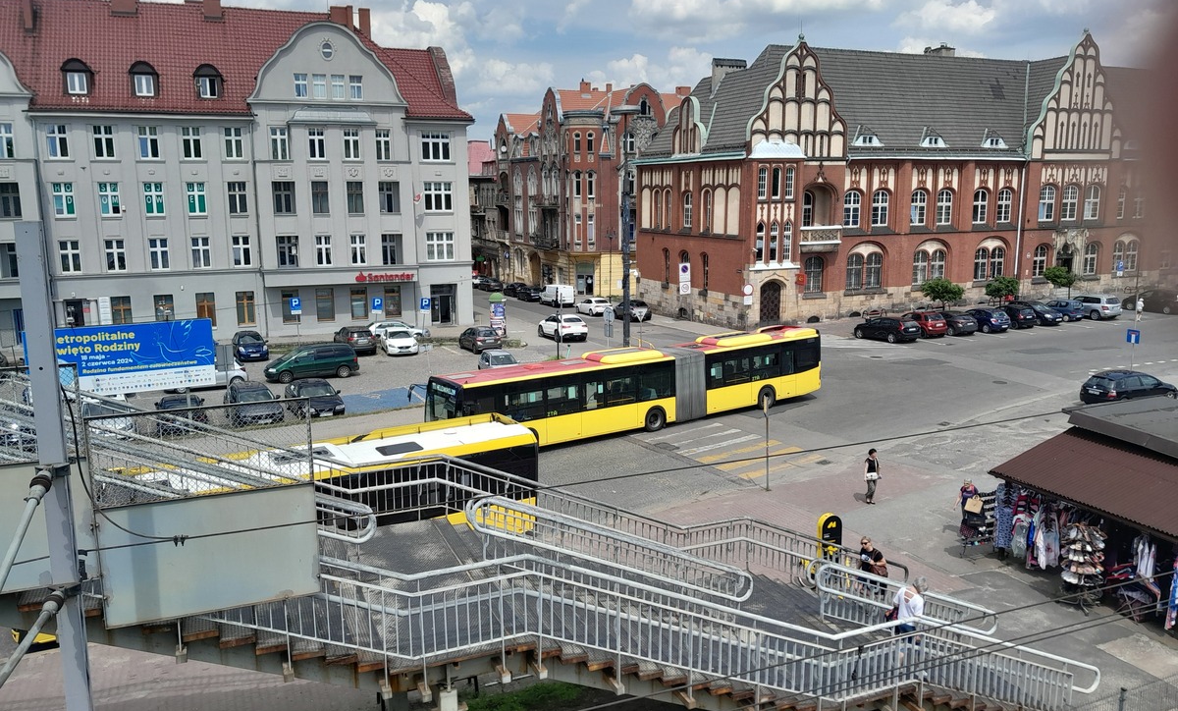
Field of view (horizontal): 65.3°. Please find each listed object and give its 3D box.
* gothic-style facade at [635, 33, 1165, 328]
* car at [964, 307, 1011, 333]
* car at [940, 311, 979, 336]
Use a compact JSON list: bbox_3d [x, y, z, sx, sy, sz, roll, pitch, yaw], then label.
[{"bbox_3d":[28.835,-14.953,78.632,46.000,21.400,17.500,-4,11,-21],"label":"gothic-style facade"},{"bbox_3d":[26.832,-2.469,62.673,1.760,1.470,4.270,-4,11,-19],"label":"car"},{"bbox_3d":[24.031,-2.222,61.484,1.790,1.450,4.360,-4,11,-19],"label":"car"}]

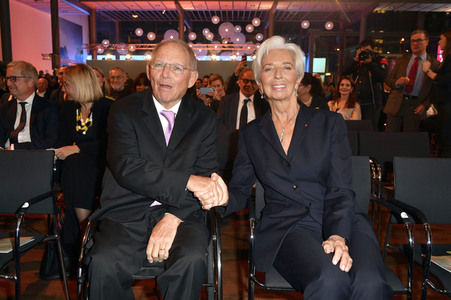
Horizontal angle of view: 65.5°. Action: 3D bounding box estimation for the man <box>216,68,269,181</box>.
[{"bbox_3d":[0.180,-0.013,2.989,0.550,1.360,0.700,0,10,0],"label":"man"}]

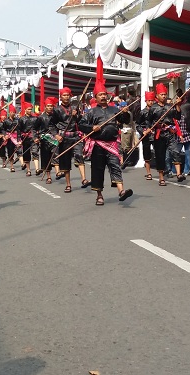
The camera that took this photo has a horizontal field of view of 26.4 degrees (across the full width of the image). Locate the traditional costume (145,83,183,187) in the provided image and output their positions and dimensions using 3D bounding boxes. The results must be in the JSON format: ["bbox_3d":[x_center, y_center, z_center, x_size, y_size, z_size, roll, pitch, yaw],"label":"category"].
[{"bbox_3d":[1.185,-0.927,7.050,0.560,1.780,0.460,-4,8,-21],"label":"traditional costume"}]

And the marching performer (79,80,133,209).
[{"bbox_3d":[0.145,-0.611,5.700,0.640,1.770,0.580,-4,8,-21],"label":"marching performer"}]

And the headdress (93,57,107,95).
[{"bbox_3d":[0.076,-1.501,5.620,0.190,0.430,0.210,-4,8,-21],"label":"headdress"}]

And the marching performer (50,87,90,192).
[{"bbox_3d":[-0.431,-0.799,6.820,0.580,1.790,0.500,-4,8,-21],"label":"marching performer"}]

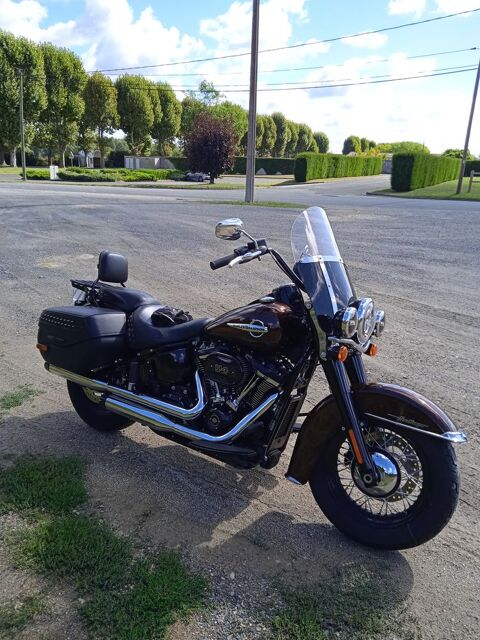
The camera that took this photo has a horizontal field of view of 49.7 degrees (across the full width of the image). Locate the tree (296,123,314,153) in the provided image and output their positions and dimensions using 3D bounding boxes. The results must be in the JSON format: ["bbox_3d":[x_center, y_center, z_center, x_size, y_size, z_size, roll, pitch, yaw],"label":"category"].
[{"bbox_3d":[17.646,-48.028,142.047,5.016,11.541,5.016,1,17,0],"label":"tree"}]

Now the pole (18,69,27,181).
[{"bbox_3d":[-14.630,-13.038,34.822,0.320,7.080,0.320,1,17,0],"label":"pole"}]

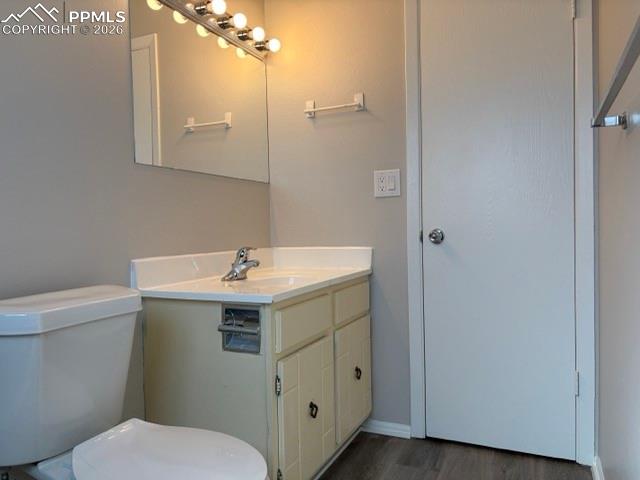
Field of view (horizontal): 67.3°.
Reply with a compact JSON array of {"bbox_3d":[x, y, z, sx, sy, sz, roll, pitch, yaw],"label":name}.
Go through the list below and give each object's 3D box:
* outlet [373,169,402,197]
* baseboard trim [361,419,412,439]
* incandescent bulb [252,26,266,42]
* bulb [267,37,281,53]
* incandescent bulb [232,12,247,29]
[{"bbox_3d":[0.307,-0.258,2.196,0.120,0.122,0.010,0,2,25],"label":"outlet"},{"bbox_3d":[0.303,0.881,2.239,0.237,0.058,0.014,0,2,25],"label":"baseboard trim"},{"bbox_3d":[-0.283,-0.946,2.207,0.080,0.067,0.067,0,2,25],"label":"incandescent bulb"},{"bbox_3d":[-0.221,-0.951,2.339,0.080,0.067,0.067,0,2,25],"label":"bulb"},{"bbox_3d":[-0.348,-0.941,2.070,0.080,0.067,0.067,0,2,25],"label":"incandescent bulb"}]

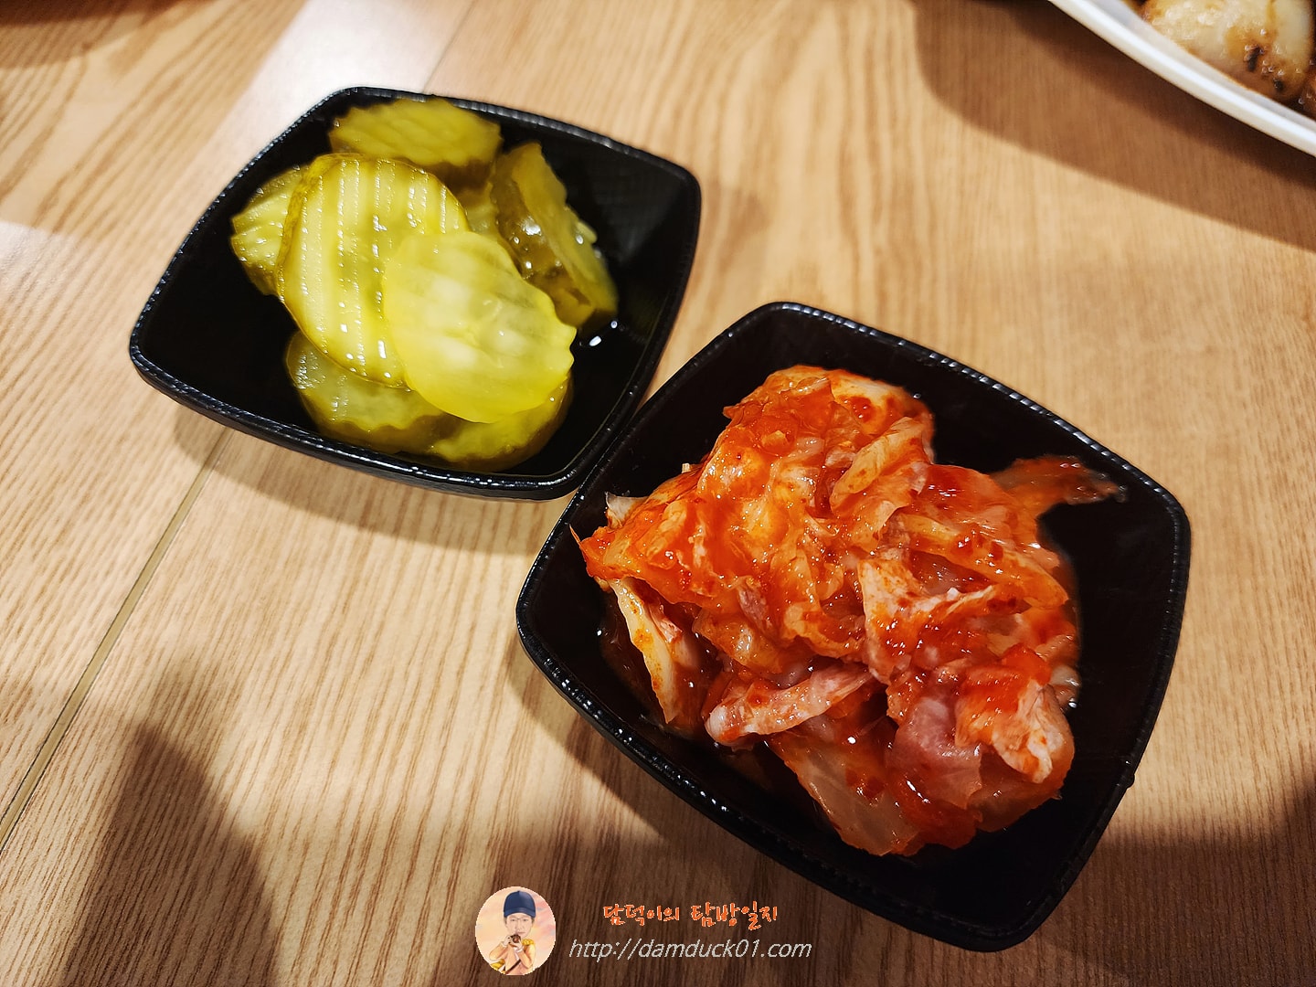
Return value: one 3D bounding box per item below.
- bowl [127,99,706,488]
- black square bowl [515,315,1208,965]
[{"bbox_3d":[-0.046,-0.040,0.197,0.101,0.036,0.101,17,60,6],"label":"bowl"},{"bbox_3d":[0.035,0.021,0.167,0.101,0.036,0.101,31,62,14],"label":"black square bowl"}]

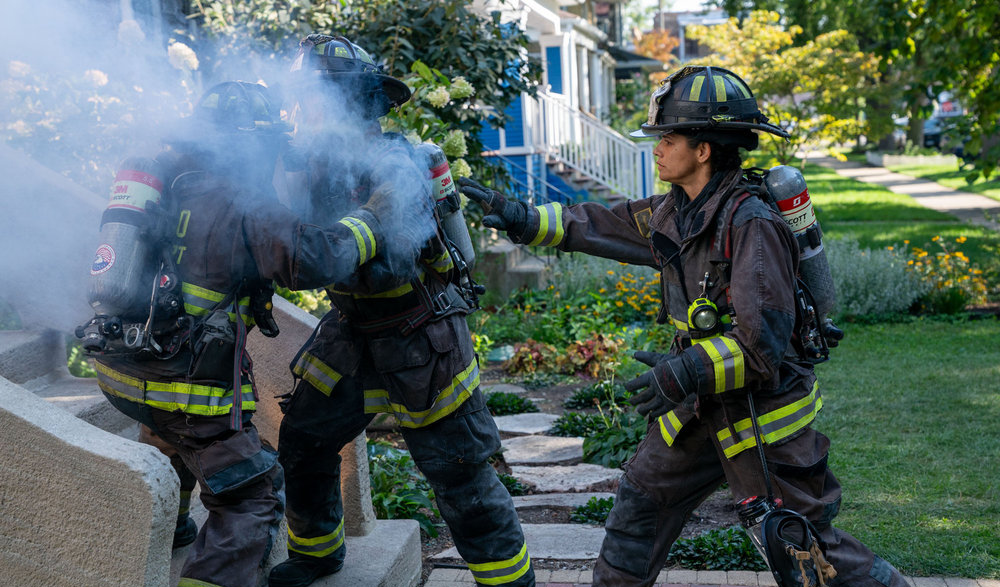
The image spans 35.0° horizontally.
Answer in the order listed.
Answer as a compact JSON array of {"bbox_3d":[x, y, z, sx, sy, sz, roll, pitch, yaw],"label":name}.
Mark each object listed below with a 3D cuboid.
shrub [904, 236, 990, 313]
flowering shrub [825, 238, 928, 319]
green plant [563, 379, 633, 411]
[{"bbox_3d":[3.491,-0.165,12.317,0.680,0.580,0.600,2,7,16],"label":"shrub"},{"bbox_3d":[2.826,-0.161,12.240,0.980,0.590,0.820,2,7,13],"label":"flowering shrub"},{"bbox_3d":[0.531,0.514,8.358,0.390,0.140,0.350,0,7,4],"label":"green plant"}]

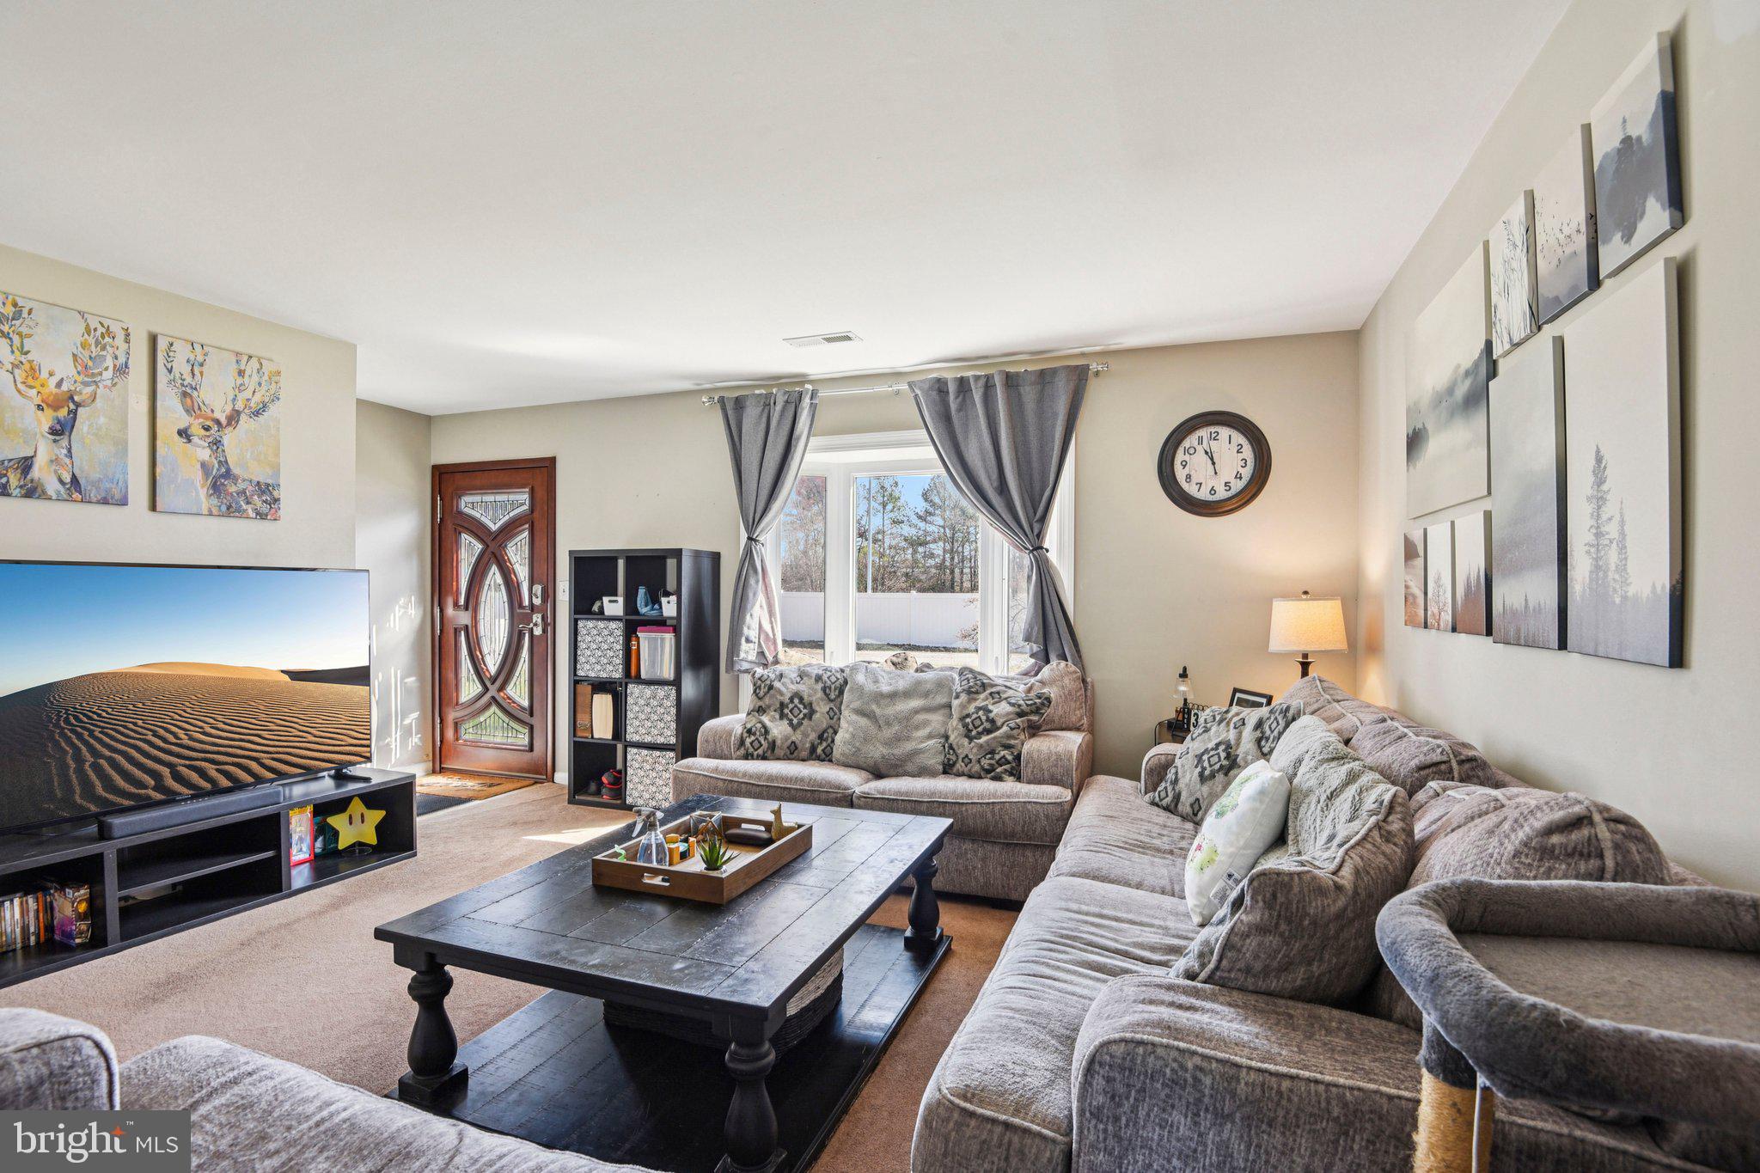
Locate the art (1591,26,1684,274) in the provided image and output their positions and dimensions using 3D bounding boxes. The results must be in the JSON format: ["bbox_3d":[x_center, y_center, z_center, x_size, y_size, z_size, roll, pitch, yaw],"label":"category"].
[{"bbox_3d":[1.222,-0.683,1.270,0.022,0.310,0.207,1,0,21],"label":"art"}]

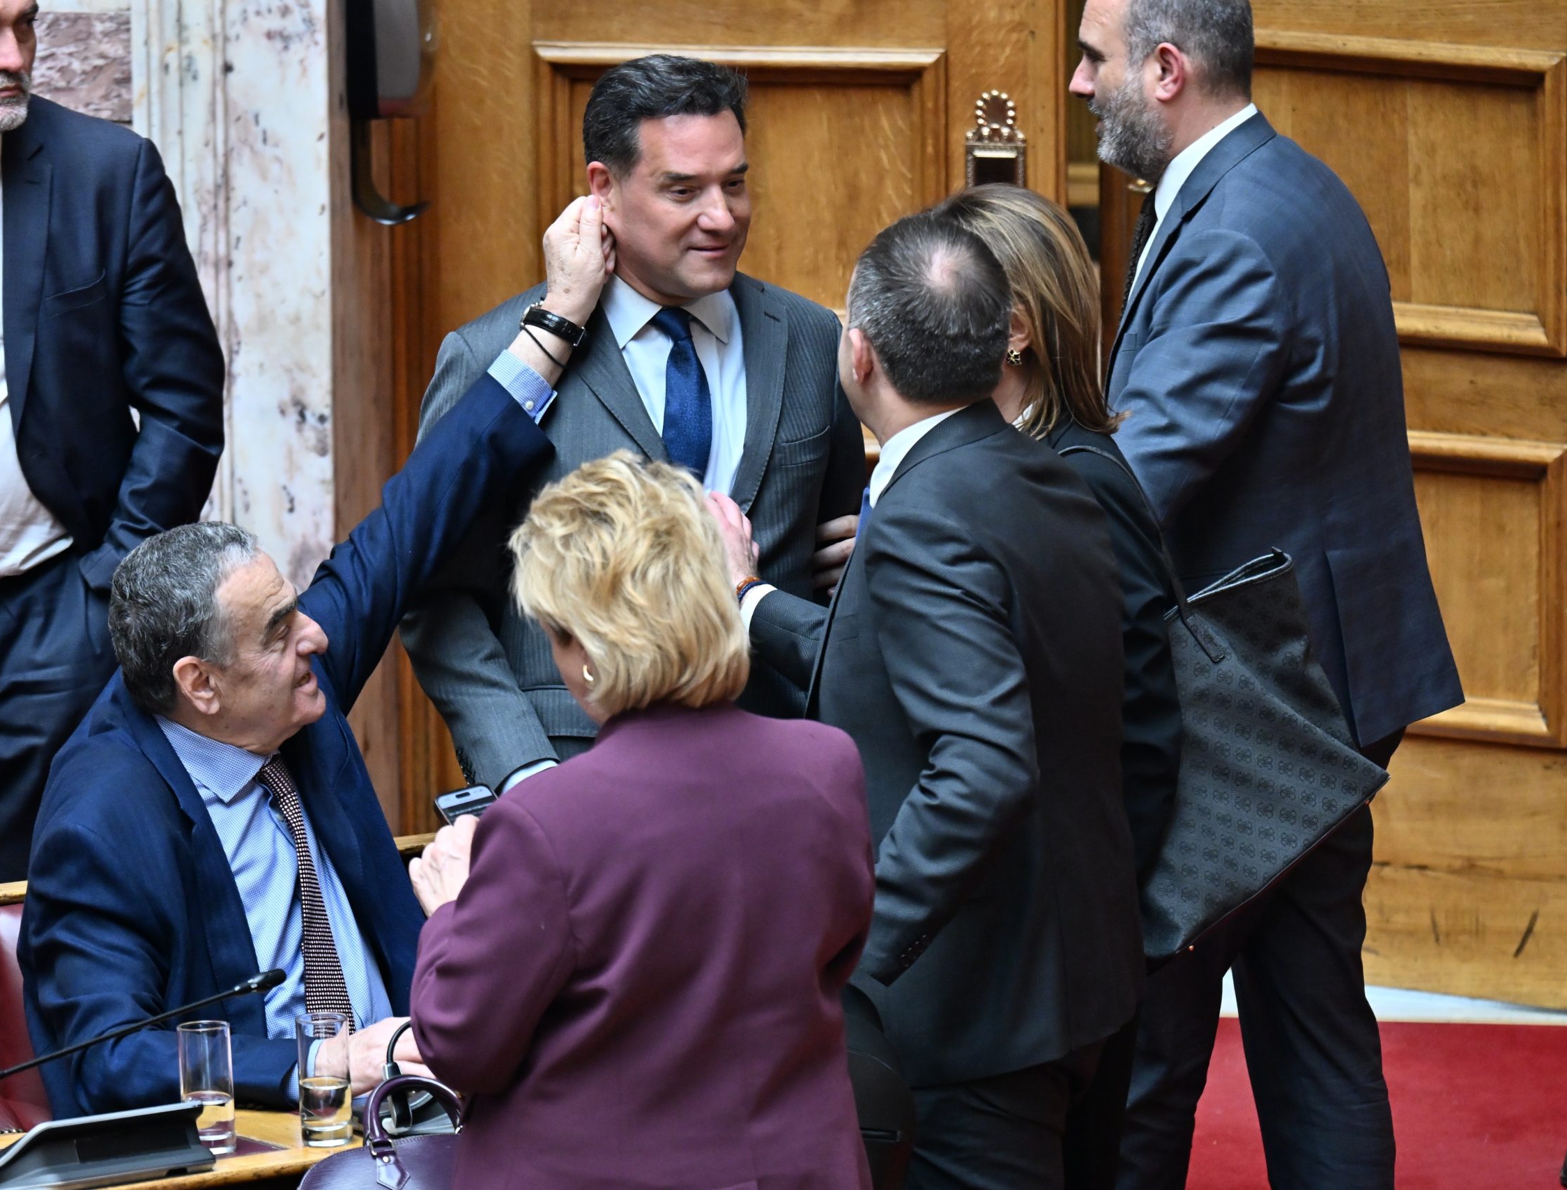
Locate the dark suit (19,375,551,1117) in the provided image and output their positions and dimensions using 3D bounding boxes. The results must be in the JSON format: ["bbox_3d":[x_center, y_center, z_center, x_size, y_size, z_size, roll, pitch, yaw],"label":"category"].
[{"bbox_3d":[-0.498,0.280,20.762,0.880,0.860,0.540,-13,19,-40],"label":"dark suit"}]

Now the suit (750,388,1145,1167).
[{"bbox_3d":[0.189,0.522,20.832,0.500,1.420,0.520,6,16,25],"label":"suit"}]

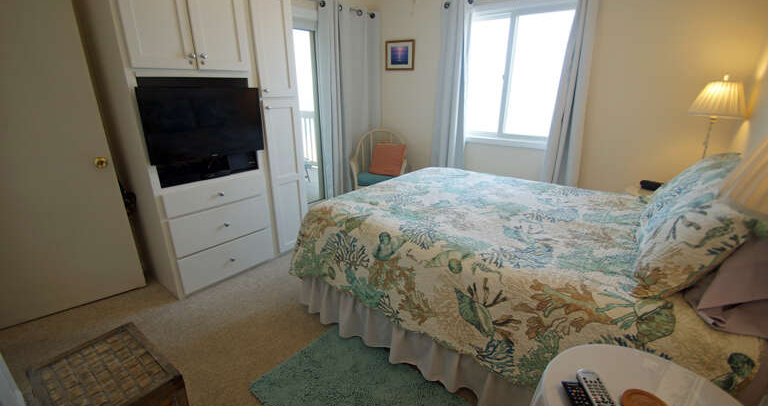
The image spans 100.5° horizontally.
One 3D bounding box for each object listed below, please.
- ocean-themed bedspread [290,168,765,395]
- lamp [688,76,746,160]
[{"bbox_3d":[0.702,0.219,2.042,2.020,0.440,1.660,15,23,36],"label":"ocean-themed bedspread"},{"bbox_3d":[2.422,-0.487,2.388,0.320,0.870,0.320,15,23,36],"label":"lamp"}]

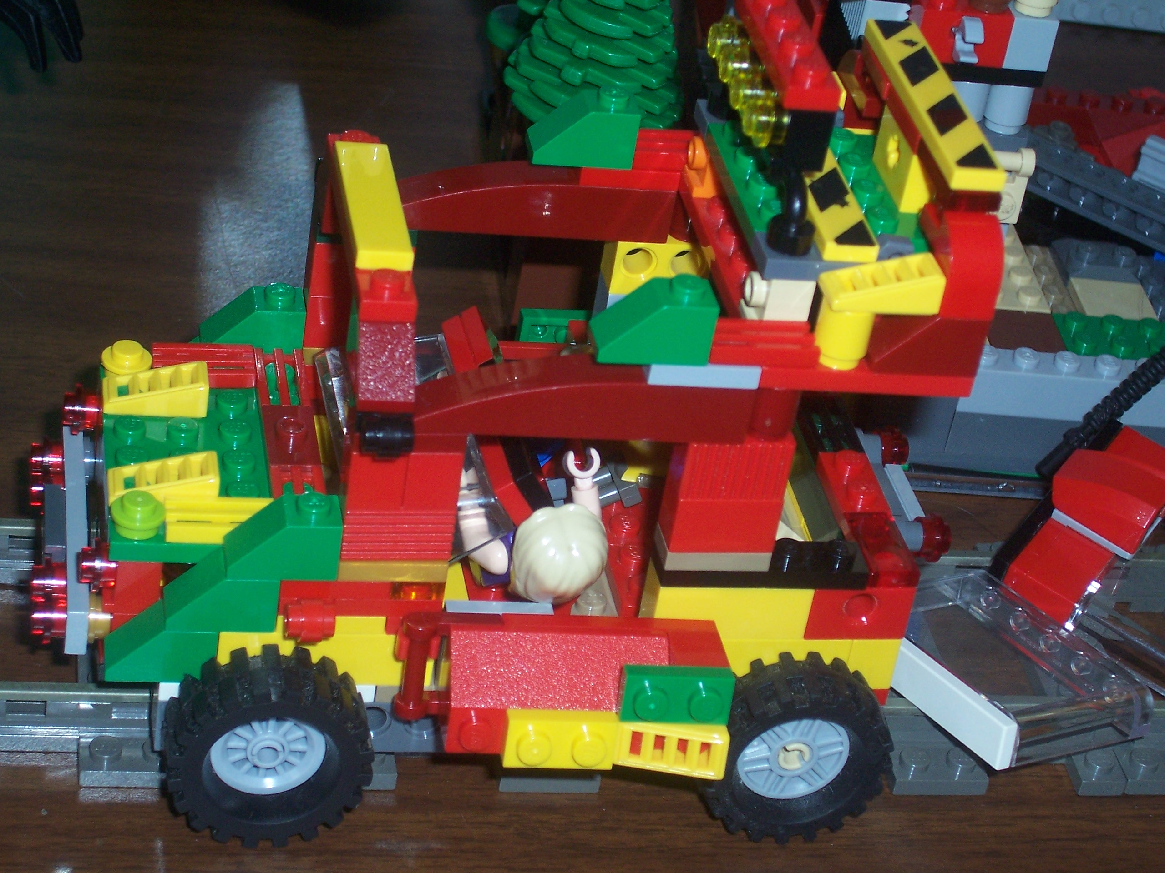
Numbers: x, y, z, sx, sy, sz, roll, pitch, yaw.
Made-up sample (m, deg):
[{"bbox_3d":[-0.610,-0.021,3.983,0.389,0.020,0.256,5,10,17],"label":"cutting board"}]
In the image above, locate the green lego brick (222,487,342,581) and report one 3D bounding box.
[{"bbox_3d":[-0.043,0.014,0.395,0.016,0.011,0.008,2,34,-13],"label":"green lego brick"}]

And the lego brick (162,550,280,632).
[{"bbox_3d":[-0.052,0.022,0.397,0.016,0.011,0.008,2,34,-14],"label":"lego brick"}]

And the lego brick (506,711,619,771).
[{"bbox_3d":[-0.003,0.044,0.399,0.016,0.008,0.005,3,27,-12],"label":"lego brick"}]

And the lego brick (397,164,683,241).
[{"bbox_3d":[-0.010,-0.038,0.435,0.048,0.010,0.008,2,34,-13],"label":"lego brick"}]

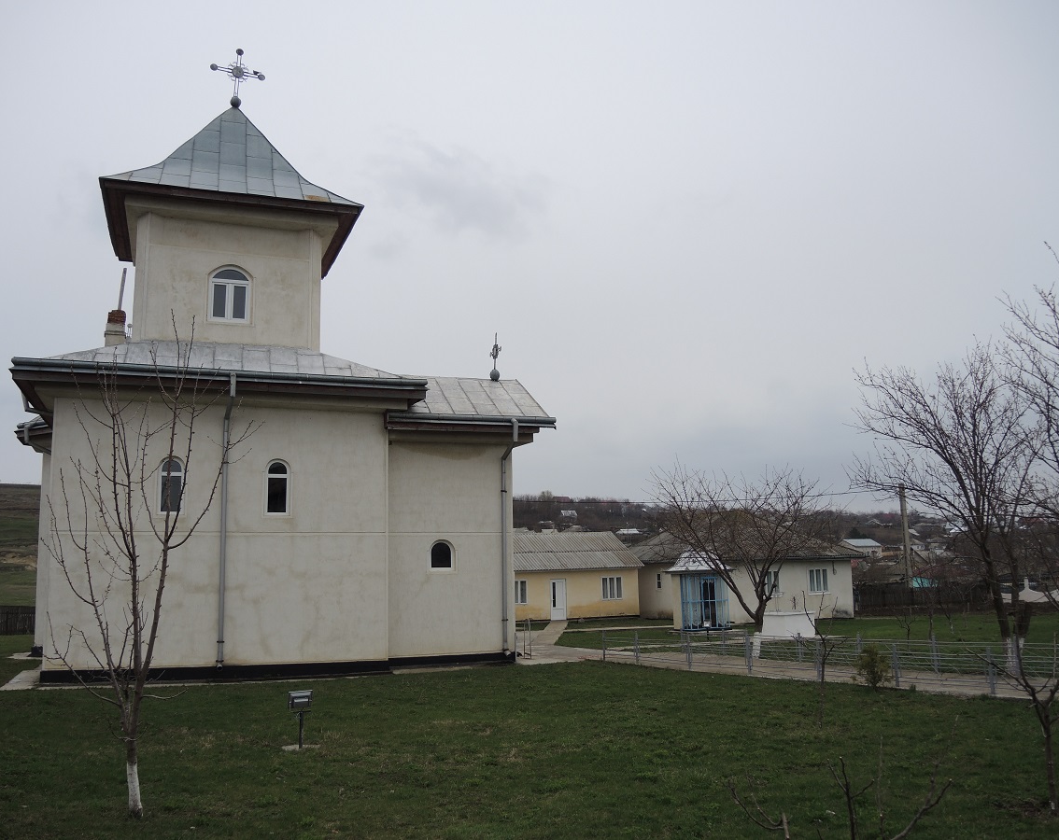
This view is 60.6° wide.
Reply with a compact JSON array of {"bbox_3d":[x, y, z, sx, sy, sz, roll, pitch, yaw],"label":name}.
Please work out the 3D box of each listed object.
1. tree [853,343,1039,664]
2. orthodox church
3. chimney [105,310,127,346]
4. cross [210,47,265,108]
[{"bbox_3d":[11.133,2.256,24.200,5.100,8.500,5.100,2,-9,-21],"label":"tree"},{"bbox_3d":[-7.341,-1.517,27.592,14.200,17.300,9.000,2,-9,-21],"label":"orthodox church"},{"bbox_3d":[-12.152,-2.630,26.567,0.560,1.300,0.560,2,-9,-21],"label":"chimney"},{"bbox_3d":[-9.093,-10.589,28.250,1.620,1.950,0.320,2,-9,-21],"label":"cross"}]

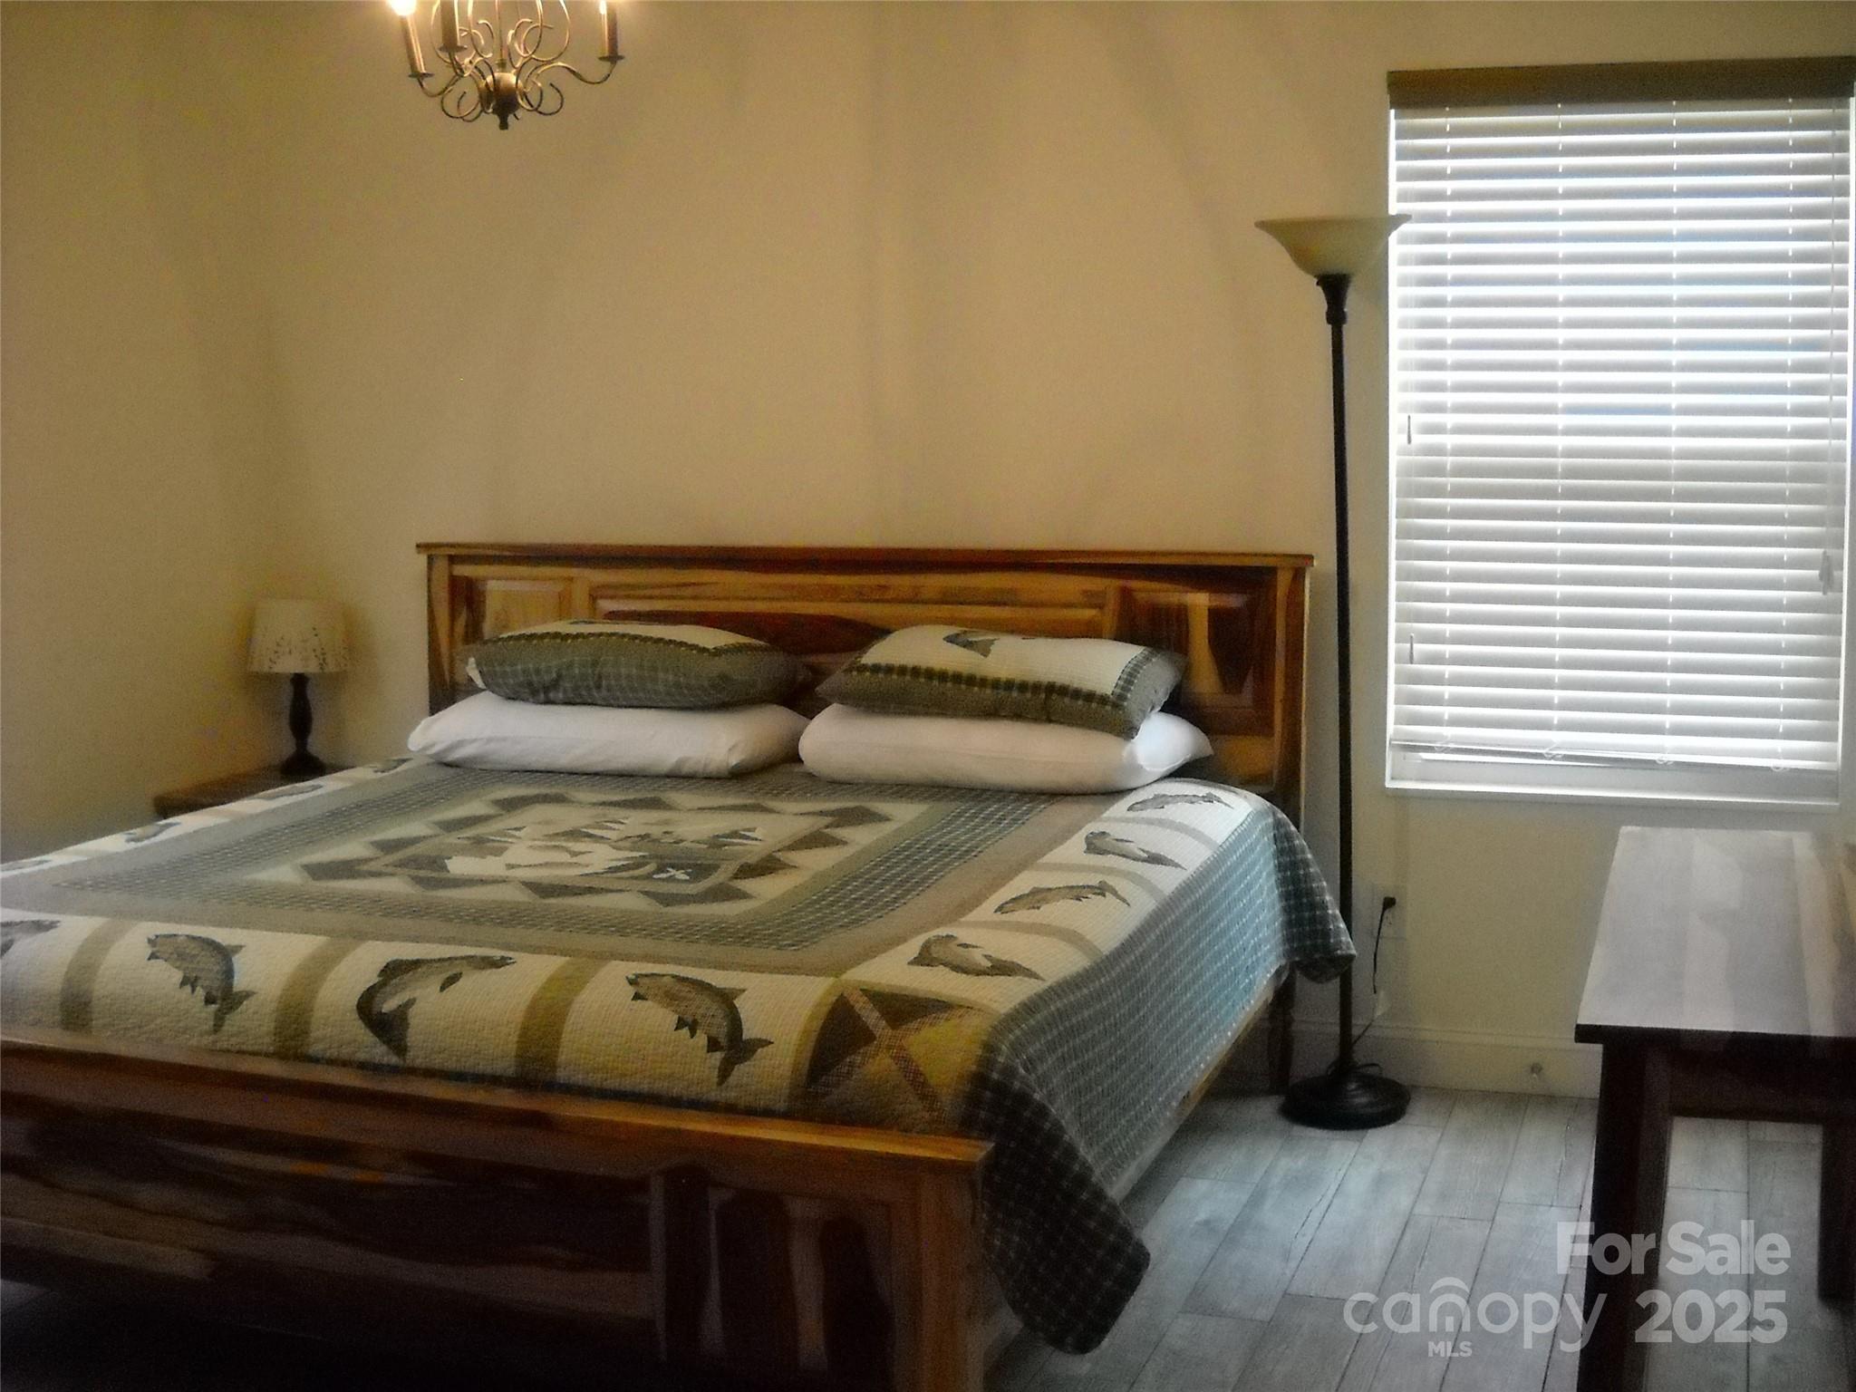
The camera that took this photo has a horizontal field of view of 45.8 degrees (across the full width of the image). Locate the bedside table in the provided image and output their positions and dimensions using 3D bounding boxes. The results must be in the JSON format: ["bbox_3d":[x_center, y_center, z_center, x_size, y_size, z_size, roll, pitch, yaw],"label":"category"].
[{"bbox_3d":[-1.470,0.486,5.179,0.455,0.580,0.500,2,9,20],"label":"bedside table"}]

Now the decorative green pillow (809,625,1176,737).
[{"bbox_3d":[0.149,-0.037,4.458,0.670,0.150,0.450,6,19,18],"label":"decorative green pillow"}]

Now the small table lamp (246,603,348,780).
[{"bbox_3d":[-1.504,-0.015,5.248,0.240,0.415,0.240,2,9,20],"label":"small table lamp"}]

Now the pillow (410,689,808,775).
[{"bbox_3d":[-0.696,0.068,4.766,0.840,0.155,0.470,2,9,20],"label":"pillow"}]

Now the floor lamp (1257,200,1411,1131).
[{"bbox_3d":[0.820,-0.044,4.360,0.305,1.810,0.305,2,9,20],"label":"floor lamp"}]

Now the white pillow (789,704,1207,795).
[{"bbox_3d":[0.170,0.100,4.446,0.830,0.155,0.470,2,9,20],"label":"white pillow"}]

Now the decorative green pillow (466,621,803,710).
[{"bbox_3d":[-0.629,-0.073,4.719,0.680,0.170,0.460,2,9,20],"label":"decorative green pillow"}]

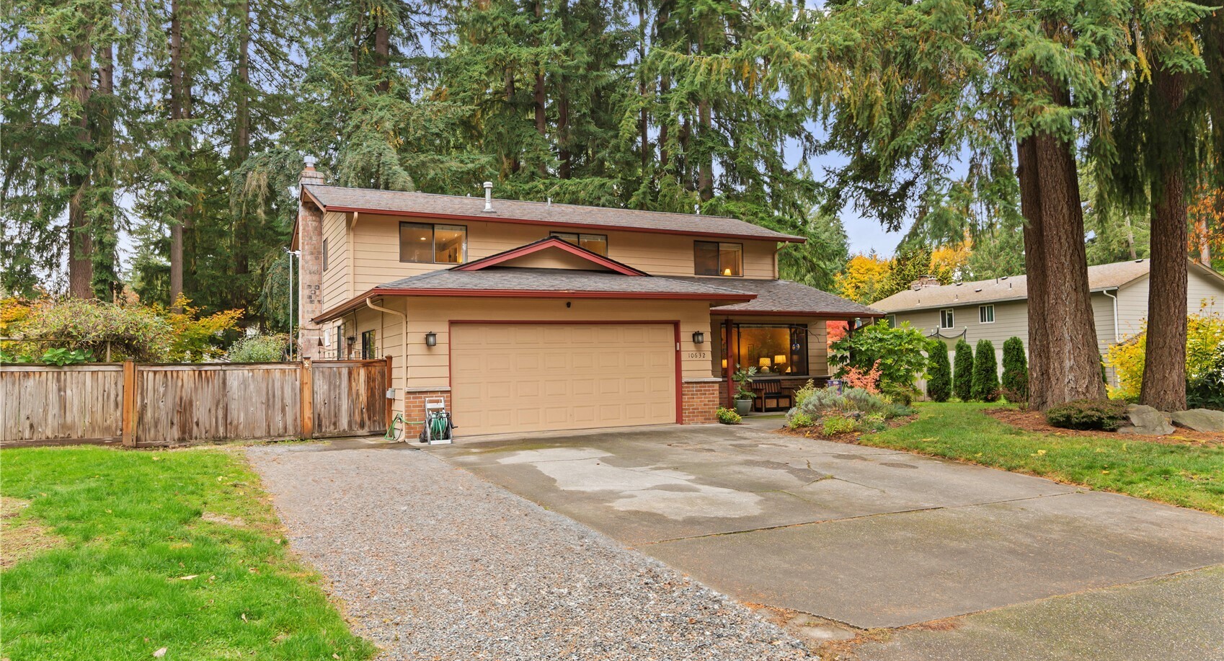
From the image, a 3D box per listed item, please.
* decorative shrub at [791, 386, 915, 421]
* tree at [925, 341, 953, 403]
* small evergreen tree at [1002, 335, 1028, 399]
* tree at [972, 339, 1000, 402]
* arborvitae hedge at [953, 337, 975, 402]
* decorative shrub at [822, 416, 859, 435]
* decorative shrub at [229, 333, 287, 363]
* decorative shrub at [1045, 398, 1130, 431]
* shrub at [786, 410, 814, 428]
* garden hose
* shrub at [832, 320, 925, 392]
[{"bbox_3d":[4.938,1.500,17.400,2.100,0.690,1.300,0,-3,-26],"label":"decorative shrub"},{"bbox_3d":[10.245,1.287,26.600,0.720,1.980,0.720,-2,-3,21],"label":"tree"},{"bbox_3d":[12.611,1.201,26.600,0.860,2.000,0.860,0,-3,-26],"label":"small evergreen tree"},{"bbox_3d":[11.904,1.255,27.000,0.860,1.960,0.860,0,-3,-26],"label":"tree"},{"bbox_3d":[11.023,1.272,26.600,0.640,1.960,0.640,-2,-3,22],"label":"arborvitae hedge"},{"bbox_3d":[4.010,1.670,14.900,0.580,0.340,0.520,-2,-3,15],"label":"decorative shrub"},{"bbox_3d":[-8.738,1.211,21.000,1.500,2.250,1.500,0,-3,-26],"label":"decorative shrub"},{"bbox_3d":[9.132,1.575,16.300,1.500,0.620,1.350,0,-3,-26],"label":"decorative shrub"},{"bbox_3d":[3.629,1.726,16.400,0.500,0.330,0.460,-2,-3,12],"label":"shrub"},{"bbox_3d":[-3.830,1.745,15.600,0.650,0.500,0.500,0,-3,-26],"label":"garden hose"},{"bbox_3d":[7.339,0.902,23.400,2.500,2.350,2.400,0,-3,-26],"label":"shrub"}]

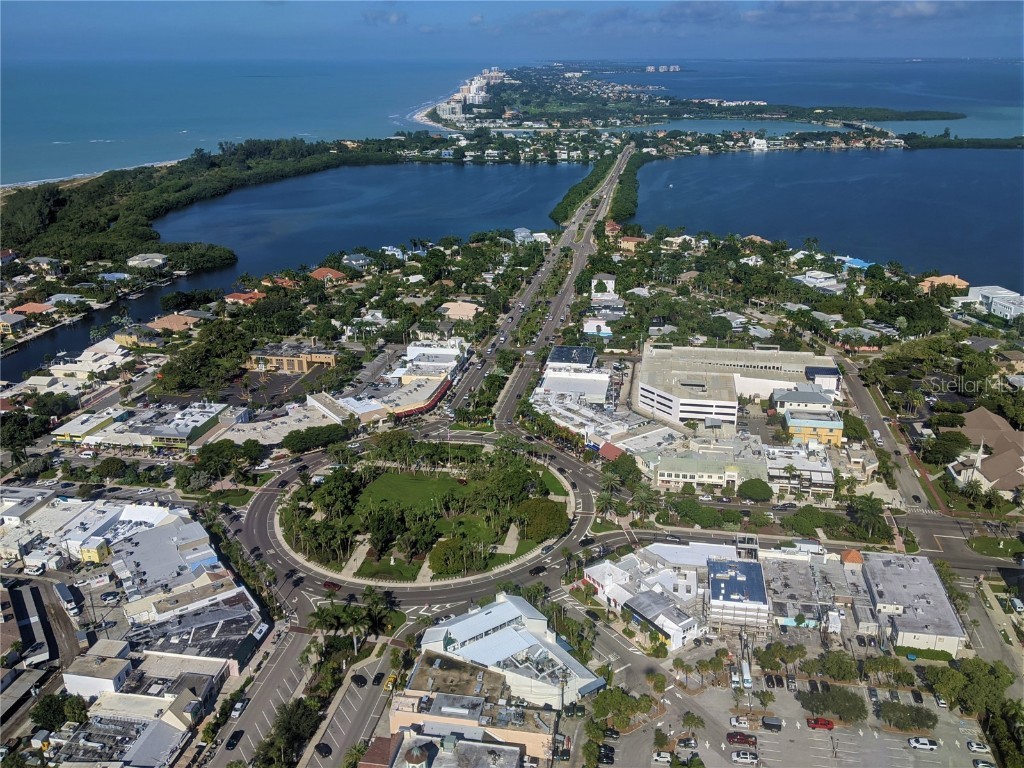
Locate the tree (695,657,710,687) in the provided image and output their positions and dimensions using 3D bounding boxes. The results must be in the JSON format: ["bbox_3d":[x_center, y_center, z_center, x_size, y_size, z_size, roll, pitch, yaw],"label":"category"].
[{"bbox_3d":[47.900,72.230,199.260,4.000,8.300,4.000,0,22,0],"label":"tree"}]

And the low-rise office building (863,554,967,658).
[{"bbox_3d":[113.690,62.030,229.330,18.900,6.600,37.300,4,23,10],"label":"low-rise office building"}]

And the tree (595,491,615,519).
[{"bbox_3d":[32.360,42.050,272.970,7.300,10.300,7.300,0,22,0],"label":"tree"}]

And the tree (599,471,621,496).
[{"bbox_3d":[35.550,36.560,286.300,7.500,10.300,7.500,0,22,0],"label":"tree"}]

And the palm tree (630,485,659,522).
[{"bbox_3d":[44.690,41.260,269.110,8.600,12.200,8.600,0,22,0],"label":"palm tree"}]

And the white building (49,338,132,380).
[{"bbox_3d":[-212.220,-13.190,410.750,27.500,7.500,37.500,4,23,10],"label":"white building"}]

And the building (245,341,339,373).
[{"bbox_3d":[-111.290,-13.530,410.520,44.500,8.300,21.000,3,23,7],"label":"building"}]

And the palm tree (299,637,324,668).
[{"bbox_3d":[-51.390,69.520,203.850,6.400,9.800,6.400,0,22,0],"label":"palm tree"}]

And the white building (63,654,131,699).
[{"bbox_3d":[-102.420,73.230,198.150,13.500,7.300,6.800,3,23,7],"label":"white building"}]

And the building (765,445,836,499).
[{"bbox_3d":[108.090,32.510,297.190,22.400,9.500,21.700,4,23,9],"label":"building"}]

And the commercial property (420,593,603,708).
[{"bbox_3d":[-0.400,70.710,203.790,28.800,10.000,39.800,-16,27,-34],"label":"commercial property"}]

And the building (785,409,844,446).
[{"bbox_3d":[125.330,17.740,332.650,20.700,9.800,15.000,5,23,11],"label":"building"}]

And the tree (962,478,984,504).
[{"bbox_3d":[164.890,38.360,283.650,6.900,9.000,6.900,0,22,0],"label":"tree"}]

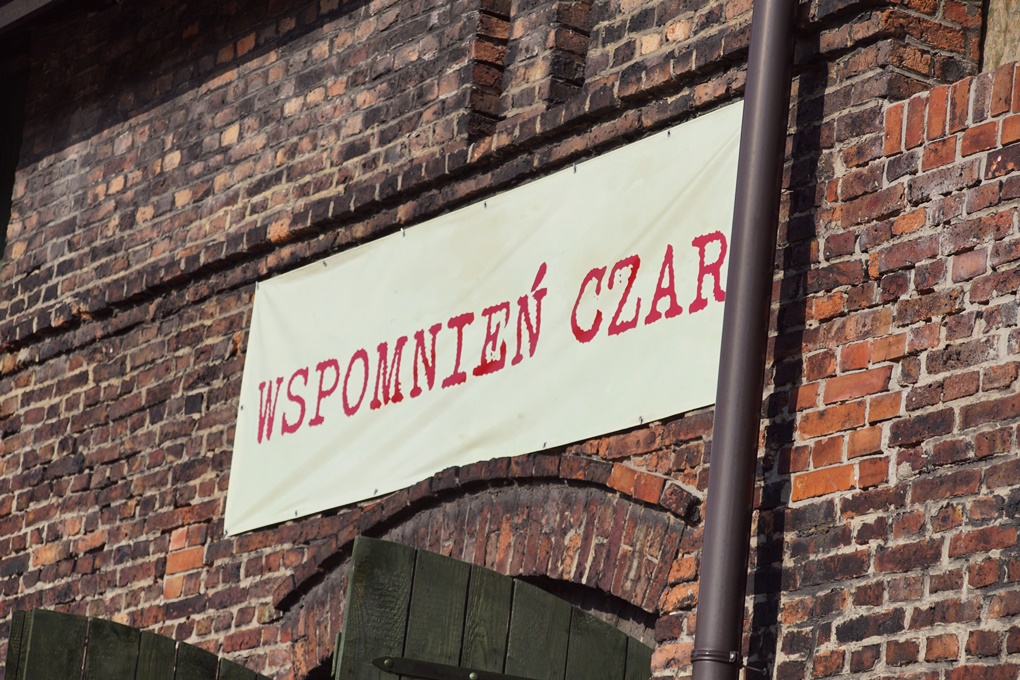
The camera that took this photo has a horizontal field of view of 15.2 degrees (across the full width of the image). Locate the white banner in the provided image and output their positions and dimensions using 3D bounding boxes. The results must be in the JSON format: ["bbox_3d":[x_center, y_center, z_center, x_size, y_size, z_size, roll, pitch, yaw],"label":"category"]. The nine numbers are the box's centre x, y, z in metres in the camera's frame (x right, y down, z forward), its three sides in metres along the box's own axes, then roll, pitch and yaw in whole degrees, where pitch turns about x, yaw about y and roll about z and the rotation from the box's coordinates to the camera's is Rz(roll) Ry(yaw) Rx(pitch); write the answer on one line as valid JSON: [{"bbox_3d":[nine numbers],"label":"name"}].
[{"bbox_3d":[-0.115,-0.019,10.712,0.020,0.808,2.771,15,-17,-29],"label":"white banner"}]

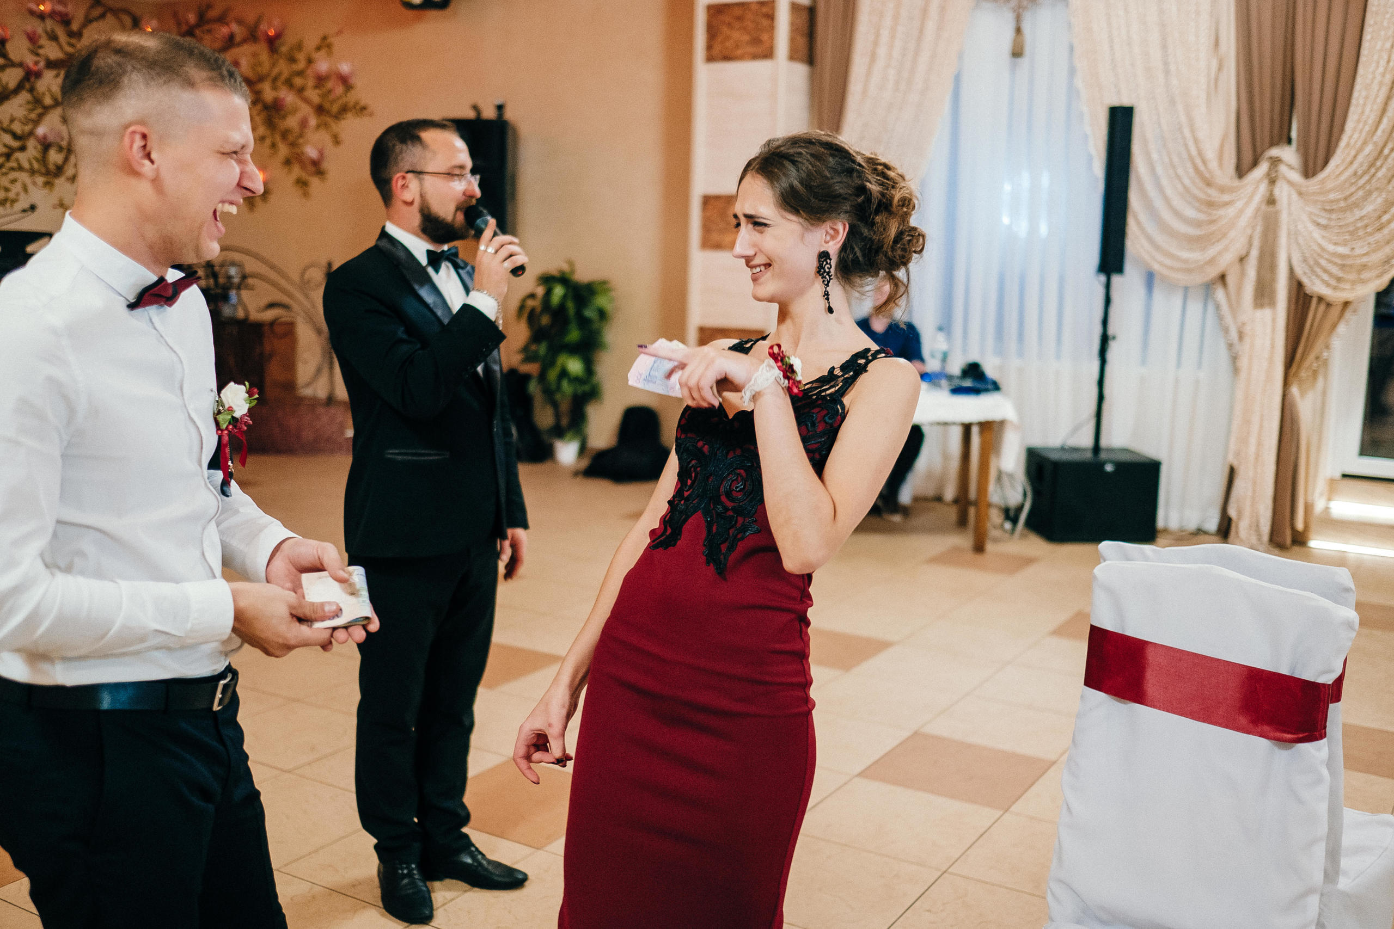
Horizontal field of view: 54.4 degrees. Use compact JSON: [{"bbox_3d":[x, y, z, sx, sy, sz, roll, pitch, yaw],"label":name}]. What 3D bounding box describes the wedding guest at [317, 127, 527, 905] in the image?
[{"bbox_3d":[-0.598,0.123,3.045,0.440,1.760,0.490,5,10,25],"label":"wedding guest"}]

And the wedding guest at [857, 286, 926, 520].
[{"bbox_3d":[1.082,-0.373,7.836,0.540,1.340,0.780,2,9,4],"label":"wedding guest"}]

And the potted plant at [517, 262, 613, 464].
[{"bbox_3d":[-0.916,-0.706,9.504,0.660,1.400,0.620,1,9,0],"label":"potted plant"}]

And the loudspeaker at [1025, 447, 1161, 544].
[{"bbox_3d":[2.156,0.167,7.430,0.575,0.443,0.460,1,9,-4],"label":"loudspeaker"}]

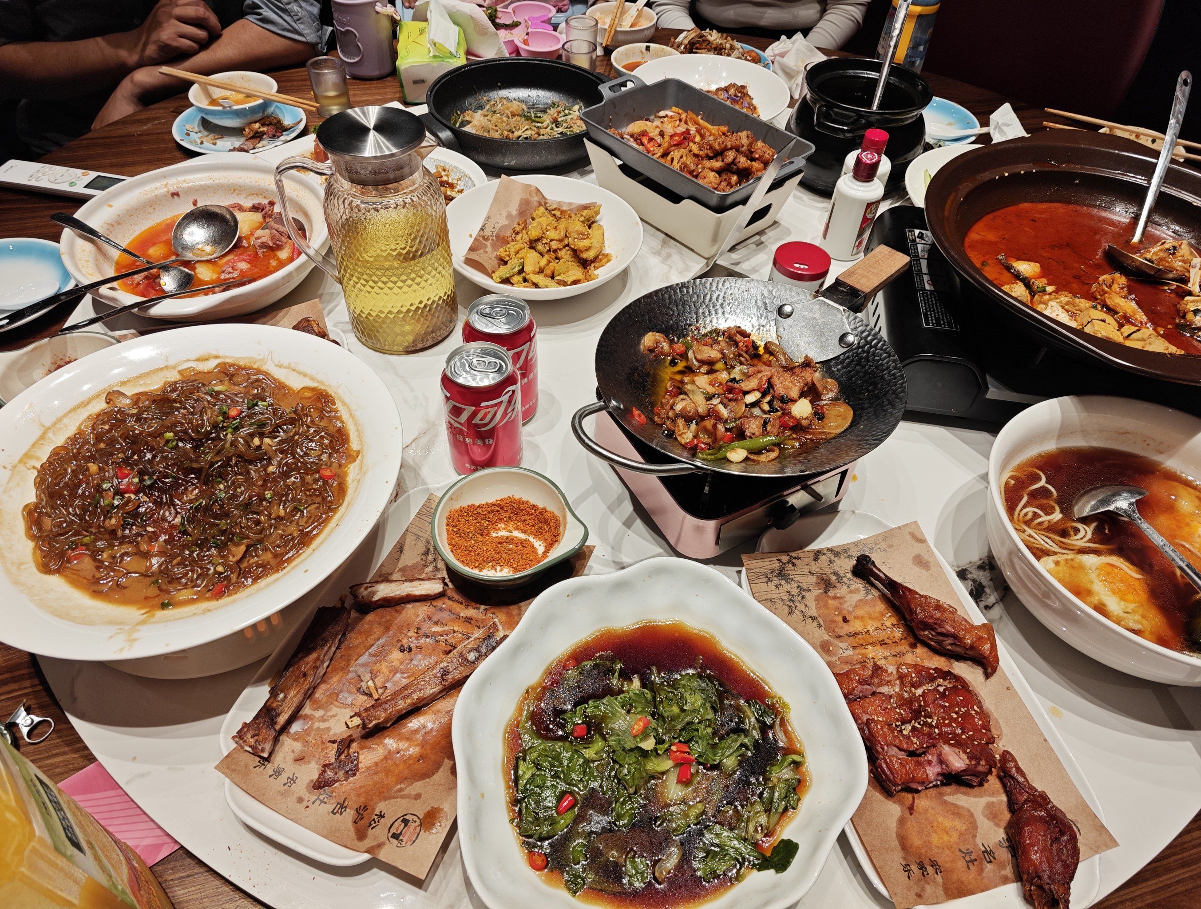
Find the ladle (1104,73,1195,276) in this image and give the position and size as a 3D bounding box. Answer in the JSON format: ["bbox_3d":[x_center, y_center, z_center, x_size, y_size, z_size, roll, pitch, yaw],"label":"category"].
[{"bbox_3d":[0.591,-0.292,0.840,0.085,0.060,0.267,22,75,16],"label":"ladle"}]

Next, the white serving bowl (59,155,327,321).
[{"bbox_3d":[-0.424,-0.220,0.880,0.275,0.070,0.310,-2,48,-5],"label":"white serving bowl"}]

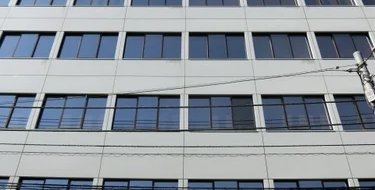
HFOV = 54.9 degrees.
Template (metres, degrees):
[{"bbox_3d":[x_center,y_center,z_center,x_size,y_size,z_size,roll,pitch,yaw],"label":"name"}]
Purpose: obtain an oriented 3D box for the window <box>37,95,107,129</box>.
[{"bbox_3d":[-4.334,0.696,13.687,2.440,1.650,0.150,0,-38,0],"label":"window"}]

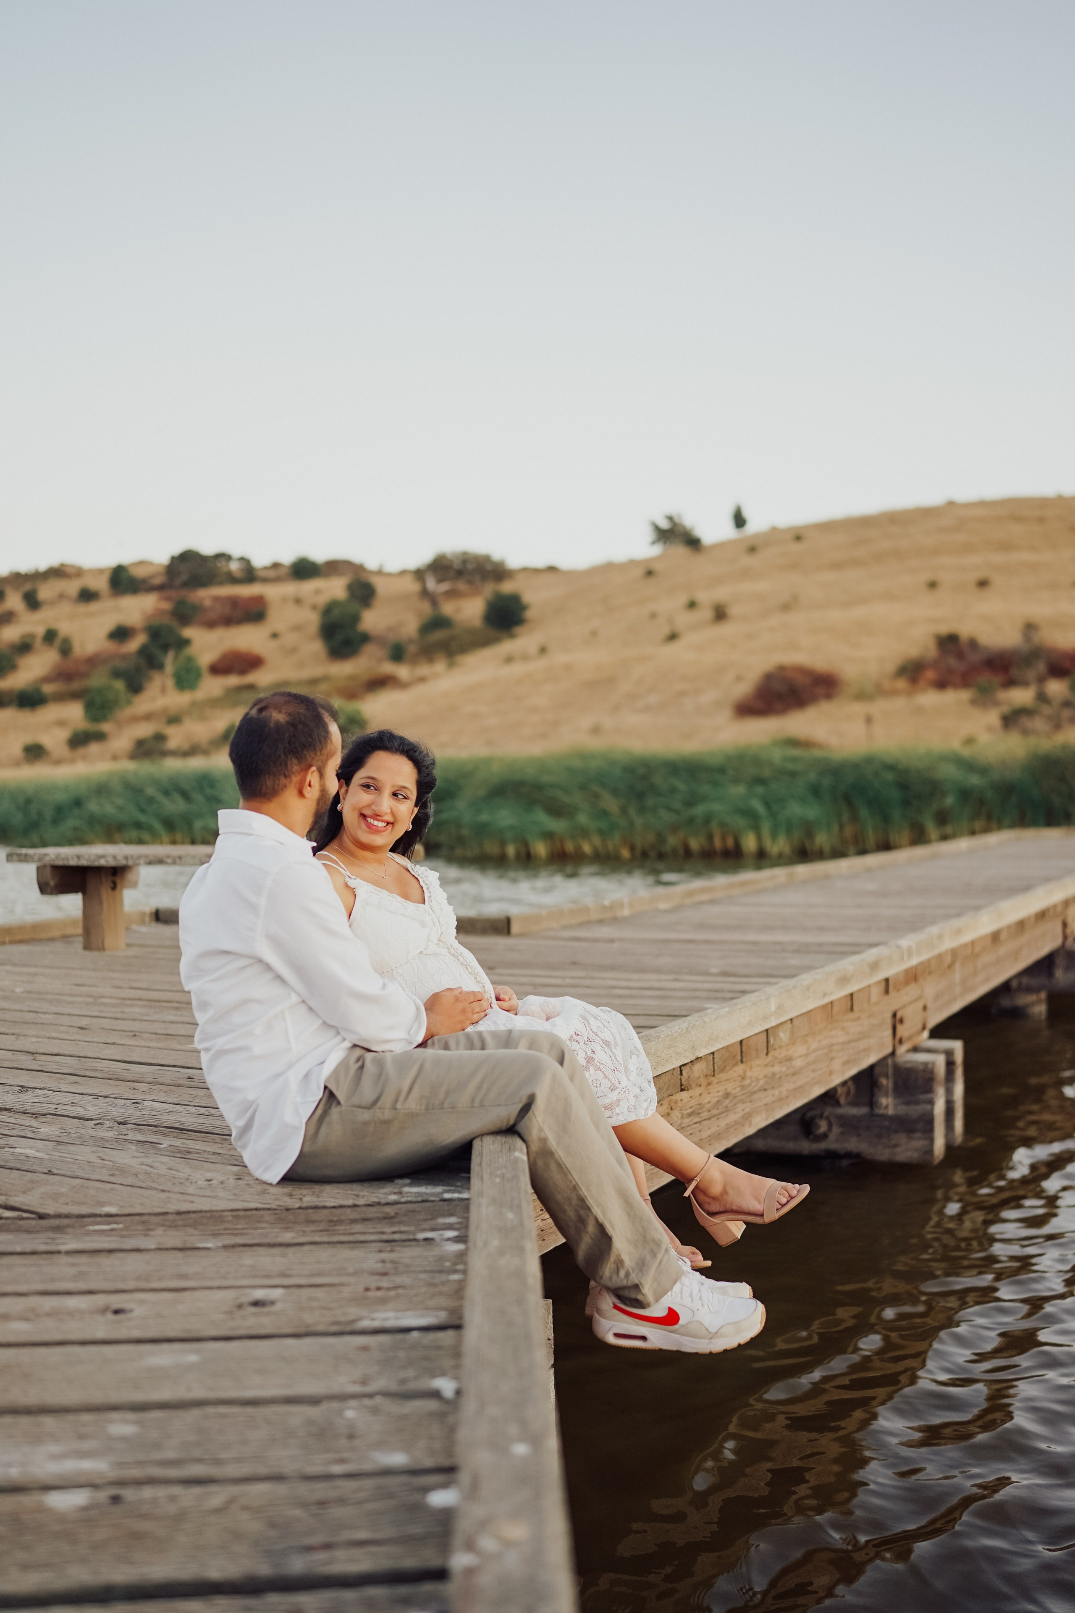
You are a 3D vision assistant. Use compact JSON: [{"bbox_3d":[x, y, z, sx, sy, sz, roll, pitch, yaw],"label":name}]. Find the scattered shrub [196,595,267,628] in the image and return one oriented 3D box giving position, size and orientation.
[{"bbox_3d":[-20.512,-13.080,105.000,4.727,2.278,4.018,-1,1,0],"label":"scattered shrub"}]

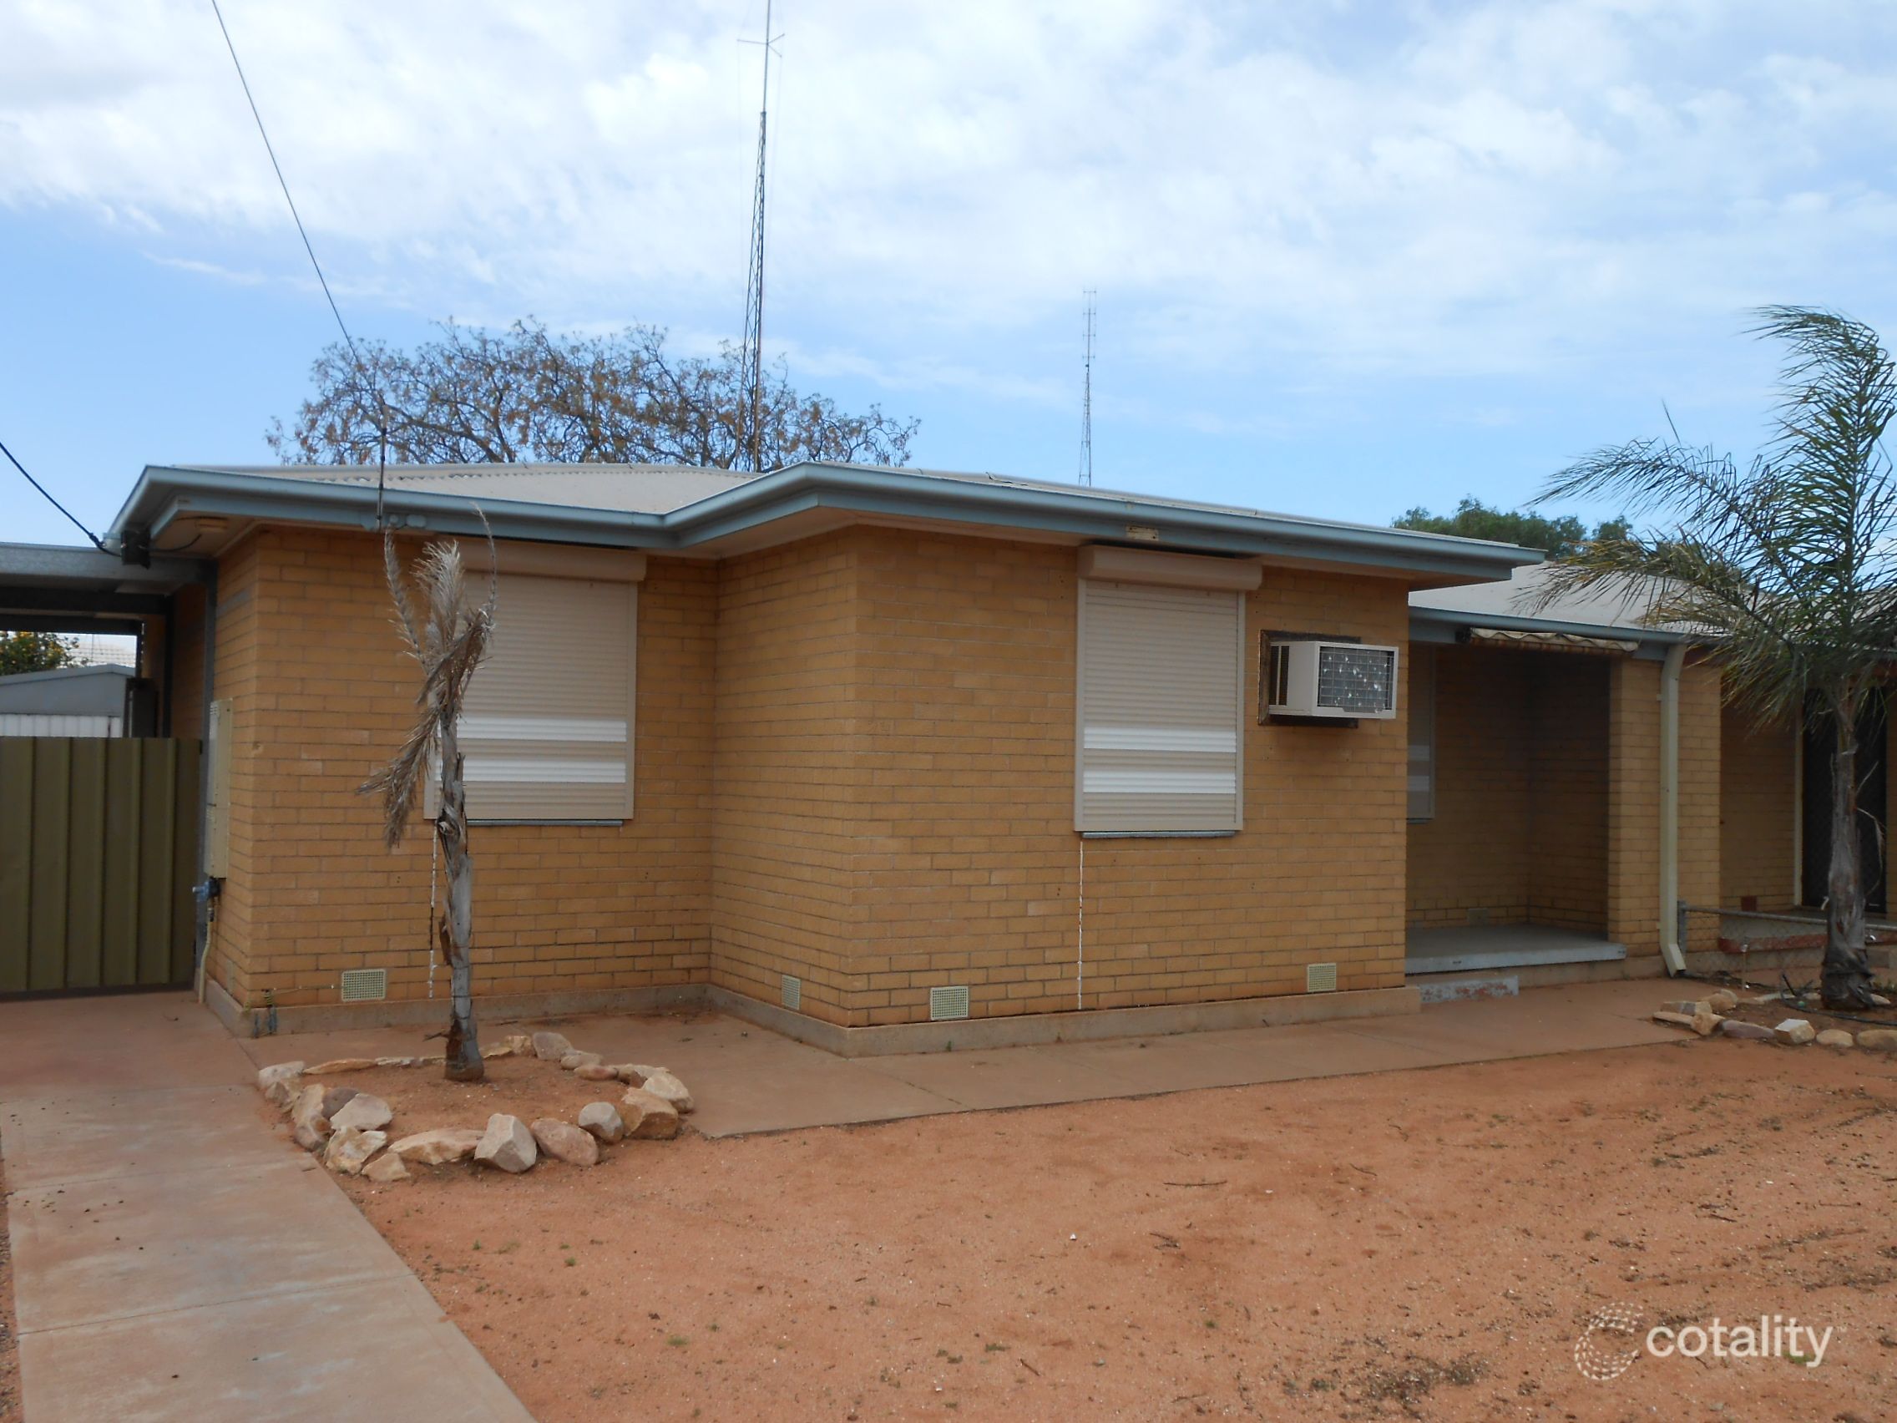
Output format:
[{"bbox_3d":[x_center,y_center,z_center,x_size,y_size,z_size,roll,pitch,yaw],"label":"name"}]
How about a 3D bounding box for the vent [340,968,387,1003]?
[{"bbox_3d":[-3.181,1.494,8.959,0.230,0.165,0.030,2,-2,-30],"label":"vent"}]

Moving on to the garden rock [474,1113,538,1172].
[{"bbox_3d":[-1.649,1.604,6.130,0.223,0.203,0.201,2,-2,-15],"label":"garden rock"}]

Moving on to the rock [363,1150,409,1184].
[{"bbox_3d":[-1.969,1.597,5.766,0.155,0.085,0.130,2,-2,-19],"label":"rock"}]

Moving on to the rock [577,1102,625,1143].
[{"bbox_3d":[-1.394,1.650,6.597,0.186,0.152,0.176,1,-2,-12],"label":"rock"}]

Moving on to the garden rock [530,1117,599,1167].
[{"bbox_3d":[-1.452,1.625,6.210,0.250,0.173,0.188,1,-2,-13],"label":"garden rock"}]

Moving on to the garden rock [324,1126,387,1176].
[{"bbox_3d":[-2.129,1.575,5.899,0.210,0.135,0.200,2,-2,-20],"label":"garden rock"}]

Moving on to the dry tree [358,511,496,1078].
[{"bbox_3d":[-2.430,0.406,7.670,0.620,2.578,0.580,2,-2,-17],"label":"dry tree"}]

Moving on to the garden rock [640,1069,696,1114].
[{"bbox_3d":[-1.241,1.666,7.225,0.209,0.164,0.292,2,-2,-30],"label":"garden rock"}]

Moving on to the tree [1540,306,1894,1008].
[{"bbox_3d":[5.862,-0.404,11.415,3.372,4.782,3.000,0,-2,29],"label":"tree"}]

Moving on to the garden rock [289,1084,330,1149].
[{"bbox_3d":[-2.460,1.563,6.341,0.150,0.180,0.320,2,-2,-21],"label":"garden rock"}]

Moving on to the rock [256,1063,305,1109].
[{"bbox_3d":[-2.864,1.602,7.047,0.190,0.140,0.260,2,-2,-22],"label":"rock"}]

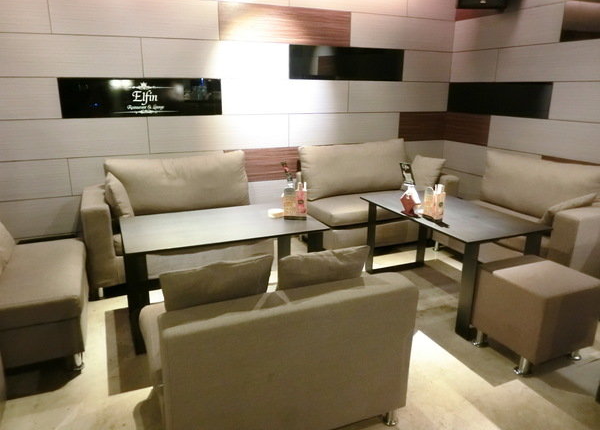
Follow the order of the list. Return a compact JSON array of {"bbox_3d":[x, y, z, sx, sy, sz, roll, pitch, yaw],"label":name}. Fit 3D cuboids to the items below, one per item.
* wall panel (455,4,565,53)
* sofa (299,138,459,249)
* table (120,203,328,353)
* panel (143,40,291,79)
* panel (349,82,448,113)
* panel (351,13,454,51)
[{"bbox_3d":[1.895,-1.720,4.045,0.030,0.307,1.234,-7,18,-22],"label":"wall panel"},{"bbox_3d":[0.736,-0.197,4.162,1.351,0.921,0.731,-7,18,-22],"label":"sofa"},{"bbox_3d":[-0.511,0.363,2.888,1.188,0.648,0.675,-7,18,-22],"label":"table"},{"bbox_3d":[-0.687,-1.328,3.735,1.267,0.309,0.030,-7,18,-22],"label":"panel"},{"bbox_3d":[1.053,-1.230,4.532,1.250,0.307,0.030,-7,18,-22],"label":"panel"},{"bbox_3d":[1.053,-1.818,4.356,1.259,0.307,0.030,-7,18,-22],"label":"panel"}]

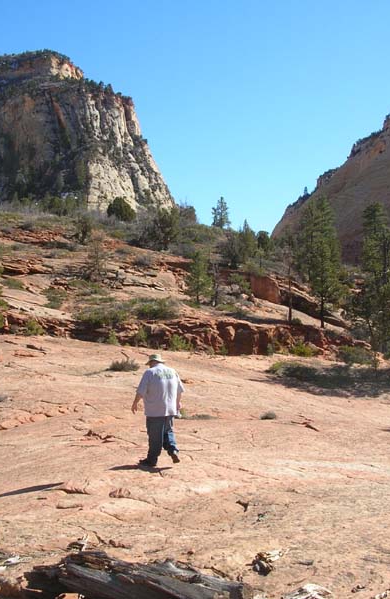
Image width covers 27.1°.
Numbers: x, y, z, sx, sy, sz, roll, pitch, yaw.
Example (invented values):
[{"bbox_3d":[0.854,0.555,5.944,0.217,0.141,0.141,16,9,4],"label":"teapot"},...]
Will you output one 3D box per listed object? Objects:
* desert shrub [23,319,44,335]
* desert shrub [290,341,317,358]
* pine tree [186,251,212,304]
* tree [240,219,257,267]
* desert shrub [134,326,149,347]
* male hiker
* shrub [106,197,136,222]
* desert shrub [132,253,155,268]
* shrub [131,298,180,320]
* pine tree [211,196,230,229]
[{"bbox_3d":[-6.992,1.169,35.000,0.866,0.693,0.779,0,-2,0],"label":"desert shrub"},{"bbox_3d":[4.832,2.227,36.000,1.247,0.802,1.060,0,-2,0],"label":"desert shrub"},{"bbox_3d":[0.186,-1.170,43.000,1.383,2.872,1.272,0,-2,0],"label":"pine tree"},{"bbox_3d":[5.162,-5.403,78.000,1.702,4.394,1.702,0,-3,4],"label":"tree"},{"bbox_3d":[-2.250,1.556,34.000,0.653,0.824,0.639,0,-3,0],"label":"desert shrub"},{"bbox_3d":[-0.561,1.661,12.100,0.740,1.710,0.600,1,-3,-22],"label":"male hiker"},{"bbox_3d":[-7.188,-8.684,78.000,2.895,2.509,2.663,0,-2,0],"label":"shrub"},{"bbox_3d":[-3.631,-2.750,57.000,1.641,1.106,1.608,0,-3,0],"label":"desert shrub"},{"bbox_3d":[-2.052,0.520,42.000,2.444,1.132,2.200,0,-3,-3],"label":"shrub"},{"bbox_3d":[3.312,-11.300,105.000,2.291,4.115,2.291,0,-3,2],"label":"pine tree"}]

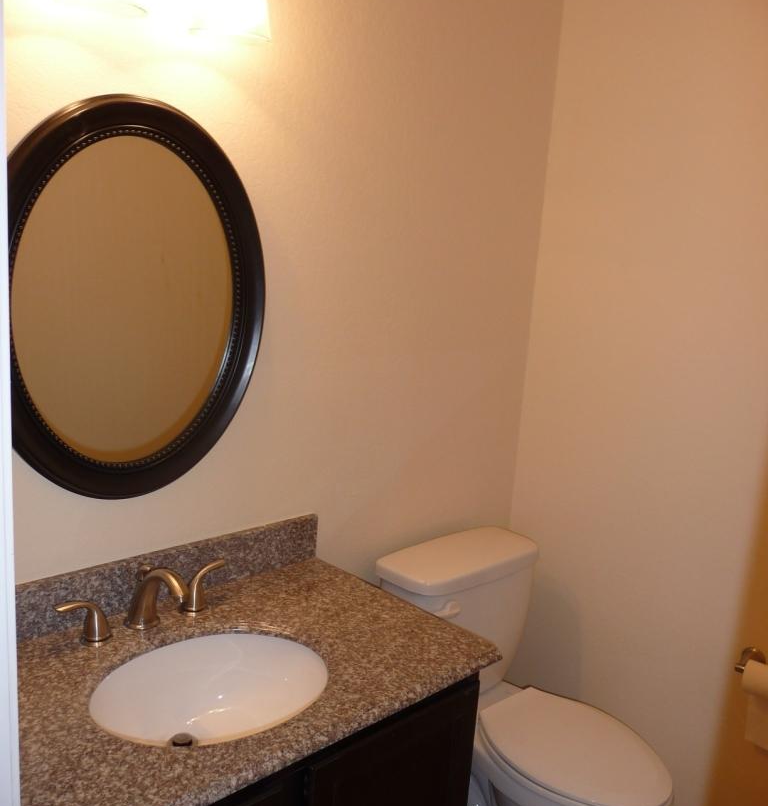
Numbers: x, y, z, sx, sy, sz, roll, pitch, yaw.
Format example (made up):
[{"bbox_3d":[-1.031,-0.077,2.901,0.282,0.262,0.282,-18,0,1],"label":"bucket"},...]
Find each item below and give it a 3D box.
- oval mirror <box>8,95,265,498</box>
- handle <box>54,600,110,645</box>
[{"bbox_3d":[-0.460,-0.179,1.522,0.584,0.733,0.030,-7,16,-44],"label":"oval mirror"},{"bbox_3d":[-0.542,0.392,1.493,0.107,0.089,0.055,-7,16,-44],"label":"handle"}]

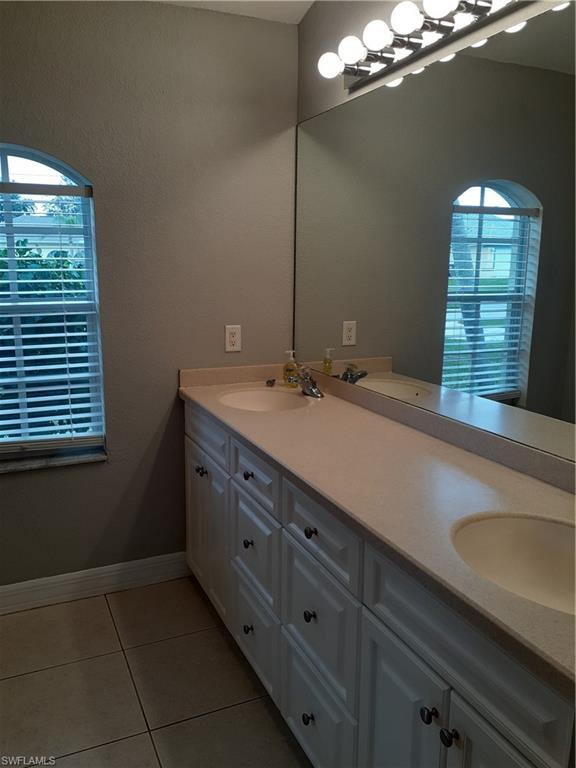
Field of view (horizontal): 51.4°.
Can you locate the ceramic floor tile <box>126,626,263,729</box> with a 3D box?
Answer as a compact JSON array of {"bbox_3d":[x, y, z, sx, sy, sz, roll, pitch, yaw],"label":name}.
[{"bbox_3d":[-0.336,1.058,2.204,0.447,0.010,0.447,-4,12,-25],"label":"ceramic floor tile"}]

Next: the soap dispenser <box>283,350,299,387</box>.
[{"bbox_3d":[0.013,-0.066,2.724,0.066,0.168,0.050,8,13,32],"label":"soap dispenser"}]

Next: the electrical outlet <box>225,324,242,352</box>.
[{"bbox_3d":[-0.247,-0.208,2.743,0.073,0.118,0.008,-4,12,-25],"label":"electrical outlet"}]

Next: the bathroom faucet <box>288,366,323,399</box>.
[{"bbox_3d":[0.073,-0.007,2.560,0.160,0.118,0.150,-4,12,-25],"label":"bathroom faucet"}]

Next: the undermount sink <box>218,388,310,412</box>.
[{"bbox_3d":[-0.102,0.135,2.494,0.350,0.145,0.405,-4,12,-25],"label":"undermount sink"}]

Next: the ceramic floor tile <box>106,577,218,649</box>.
[{"bbox_3d":[-0.526,0.975,2.601,0.445,0.010,0.447,-4,12,-25],"label":"ceramic floor tile"}]

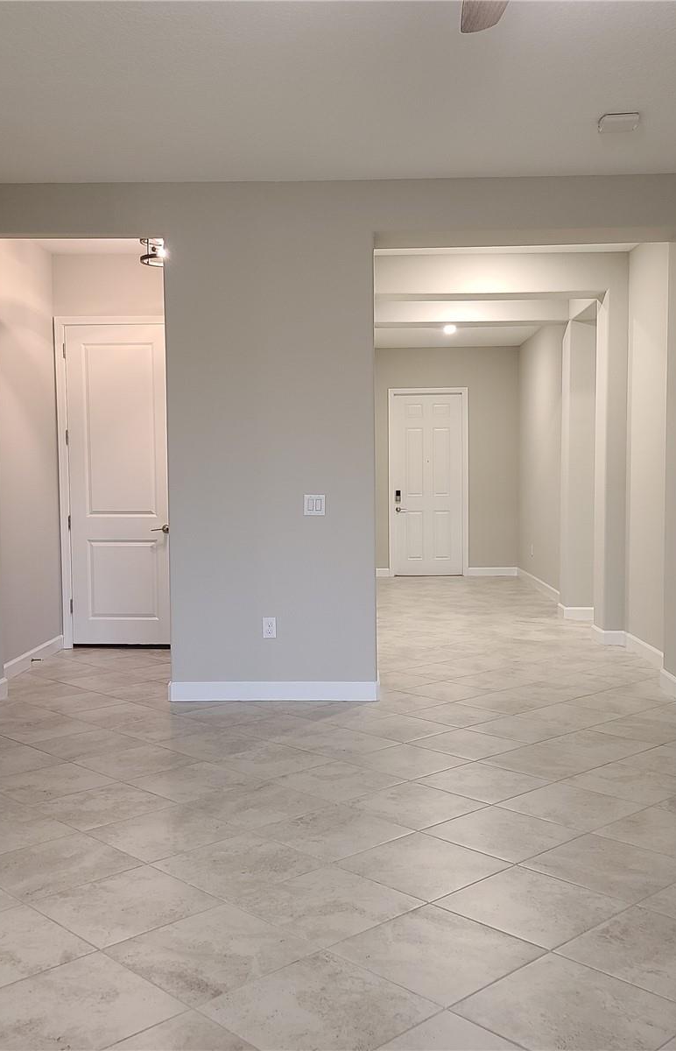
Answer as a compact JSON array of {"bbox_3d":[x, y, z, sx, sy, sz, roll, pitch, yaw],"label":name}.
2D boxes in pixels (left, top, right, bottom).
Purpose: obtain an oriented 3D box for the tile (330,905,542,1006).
[{"bbox_3d":[0.278,1.187,2.810,0.441,0.010,0.441,-3,4,-44],"label":"tile"}]

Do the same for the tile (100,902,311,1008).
[{"bbox_3d":[-0.354,1.198,2.834,0.445,0.010,0.445,-3,4,-44],"label":"tile"}]

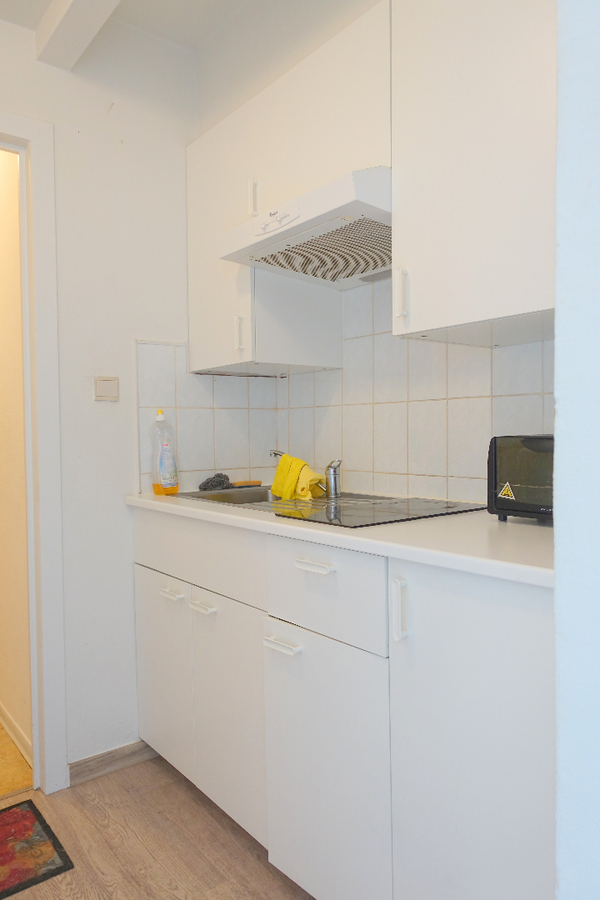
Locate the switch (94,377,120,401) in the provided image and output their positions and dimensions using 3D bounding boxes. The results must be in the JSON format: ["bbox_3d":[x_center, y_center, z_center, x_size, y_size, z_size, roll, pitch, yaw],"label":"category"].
[{"bbox_3d":[-0.633,-0.200,1.975,0.080,0.079,0.014,-2,2,-40],"label":"switch"}]

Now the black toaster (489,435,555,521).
[{"bbox_3d":[0.650,0.066,1.351,0.245,0.207,0.370,-2,2,-40],"label":"black toaster"}]

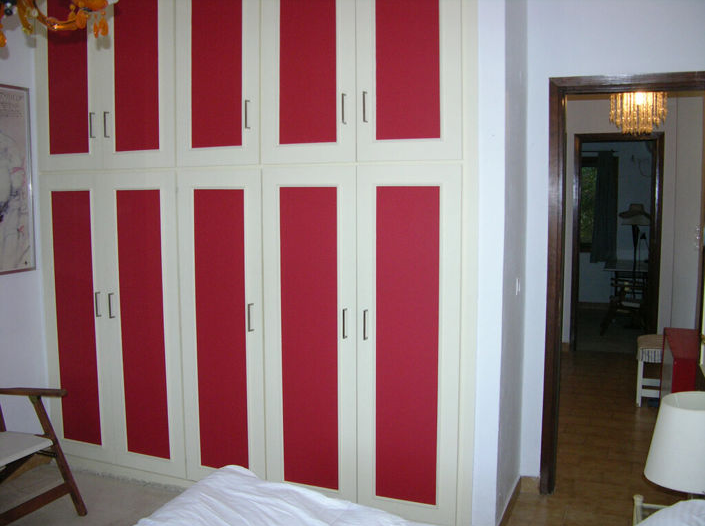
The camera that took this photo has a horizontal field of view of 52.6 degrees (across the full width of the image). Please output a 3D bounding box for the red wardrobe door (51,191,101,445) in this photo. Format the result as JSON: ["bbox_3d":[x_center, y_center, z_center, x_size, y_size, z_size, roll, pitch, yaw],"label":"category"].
[{"bbox_3d":[-1.510,0.306,3.934,0.278,1.394,0.030,2,6,24],"label":"red wardrobe door"}]

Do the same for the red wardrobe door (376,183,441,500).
[{"bbox_3d":[0.245,0.368,3.141,0.287,1.401,0.030,2,6,24],"label":"red wardrobe door"}]

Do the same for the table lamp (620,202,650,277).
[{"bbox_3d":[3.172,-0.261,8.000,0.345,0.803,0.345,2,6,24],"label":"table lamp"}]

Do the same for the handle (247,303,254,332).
[{"bbox_3d":[-0.484,0.262,3.424,0.010,0.135,0.040,2,6,24],"label":"handle"}]

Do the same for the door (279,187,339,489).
[{"bbox_3d":[-0.193,0.356,3.339,0.290,1.412,0.030,2,6,24],"label":"door"}]

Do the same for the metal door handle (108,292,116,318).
[{"bbox_3d":[-1.274,0.227,3.784,0.010,0.133,0.034,2,6,24],"label":"metal door handle"}]

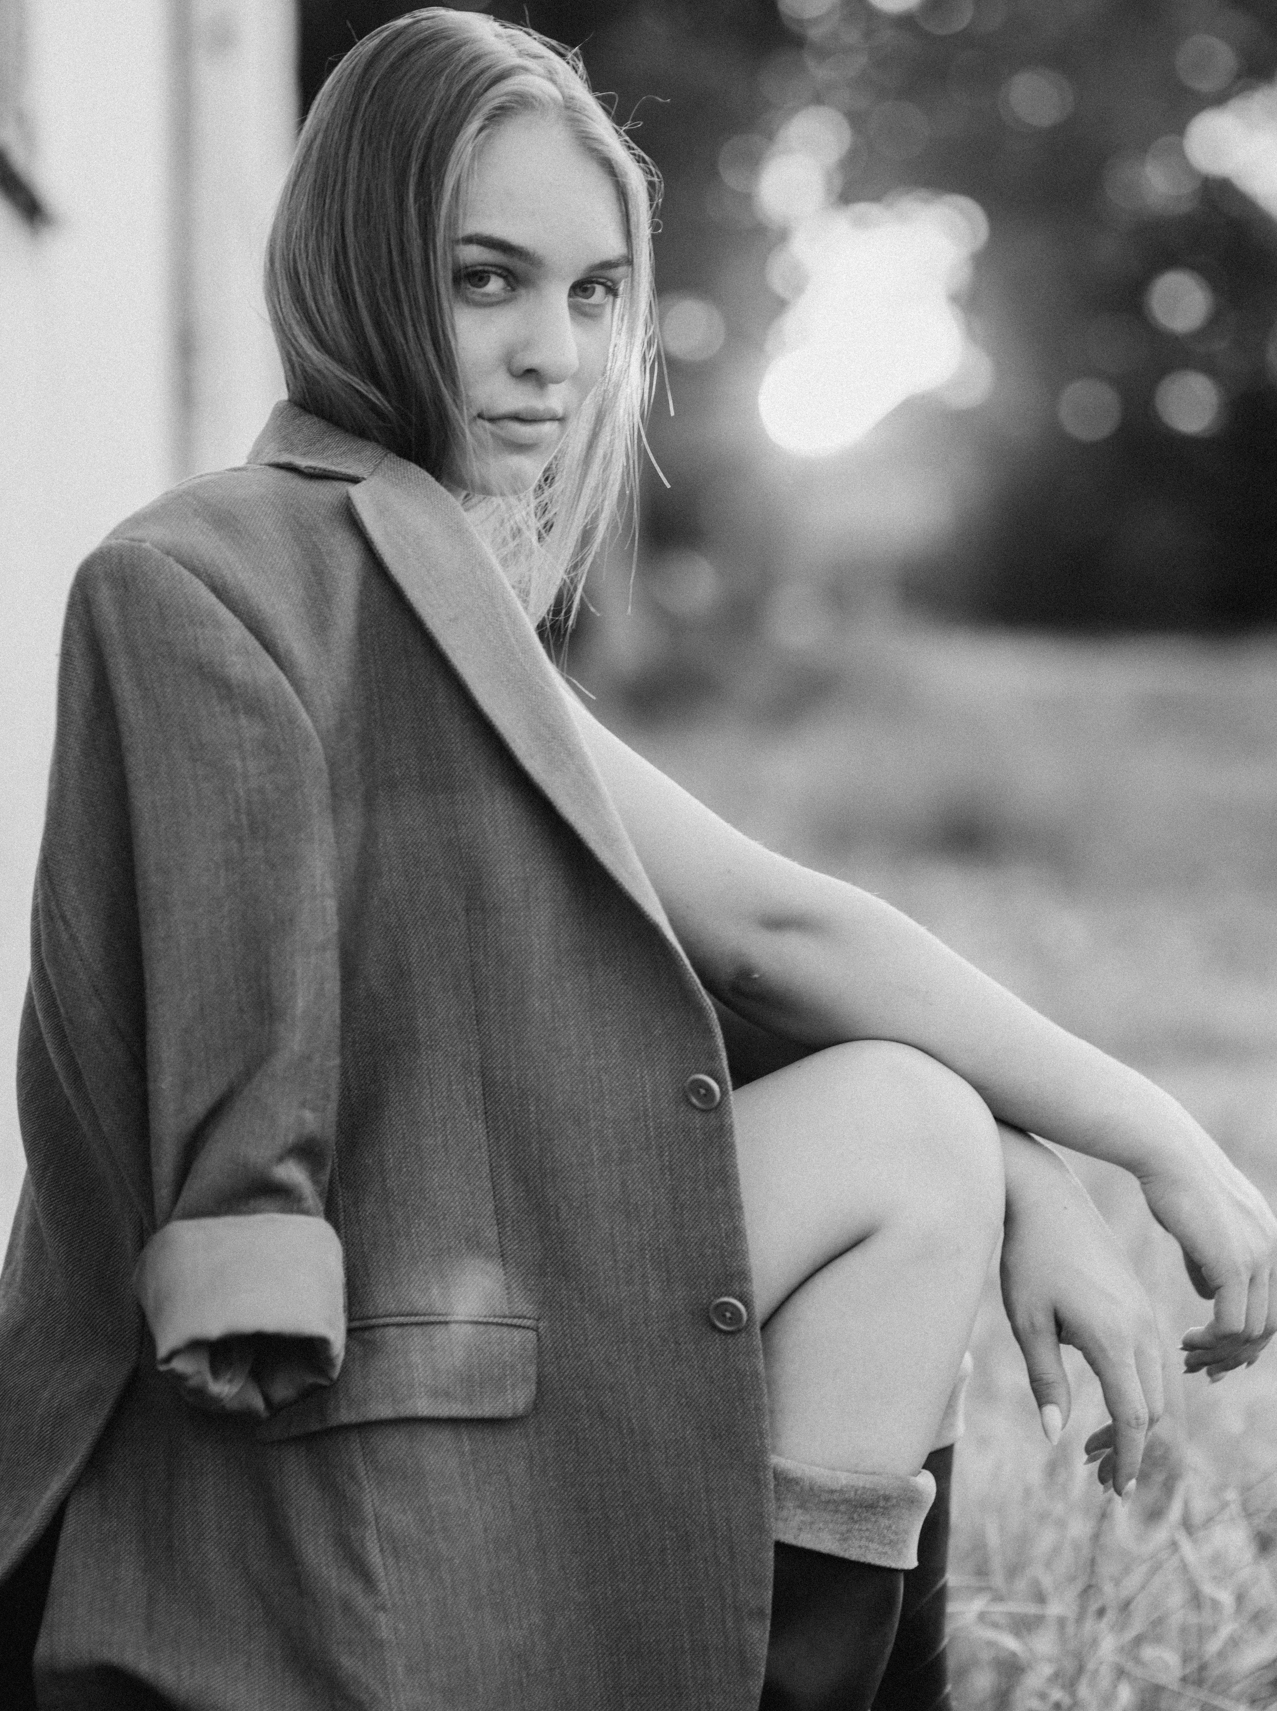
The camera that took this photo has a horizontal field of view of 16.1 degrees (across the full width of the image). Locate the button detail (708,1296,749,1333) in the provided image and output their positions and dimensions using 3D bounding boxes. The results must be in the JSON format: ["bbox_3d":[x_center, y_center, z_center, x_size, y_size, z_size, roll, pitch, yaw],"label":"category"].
[{"bbox_3d":[0.045,0.229,2.250,0.019,0.019,0.004,-1,-16,-12],"label":"button detail"}]

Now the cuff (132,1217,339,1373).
[{"bbox_3d":[-0.191,0.213,2.160,0.101,0.074,0.072,0,-18,0],"label":"cuff"}]

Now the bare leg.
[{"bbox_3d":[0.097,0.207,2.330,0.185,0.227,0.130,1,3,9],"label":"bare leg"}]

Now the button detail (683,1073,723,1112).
[{"bbox_3d":[0.033,0.118,2.250,0.019,0.019,0.004,-1,-12,-18],"label":"button detail"}]

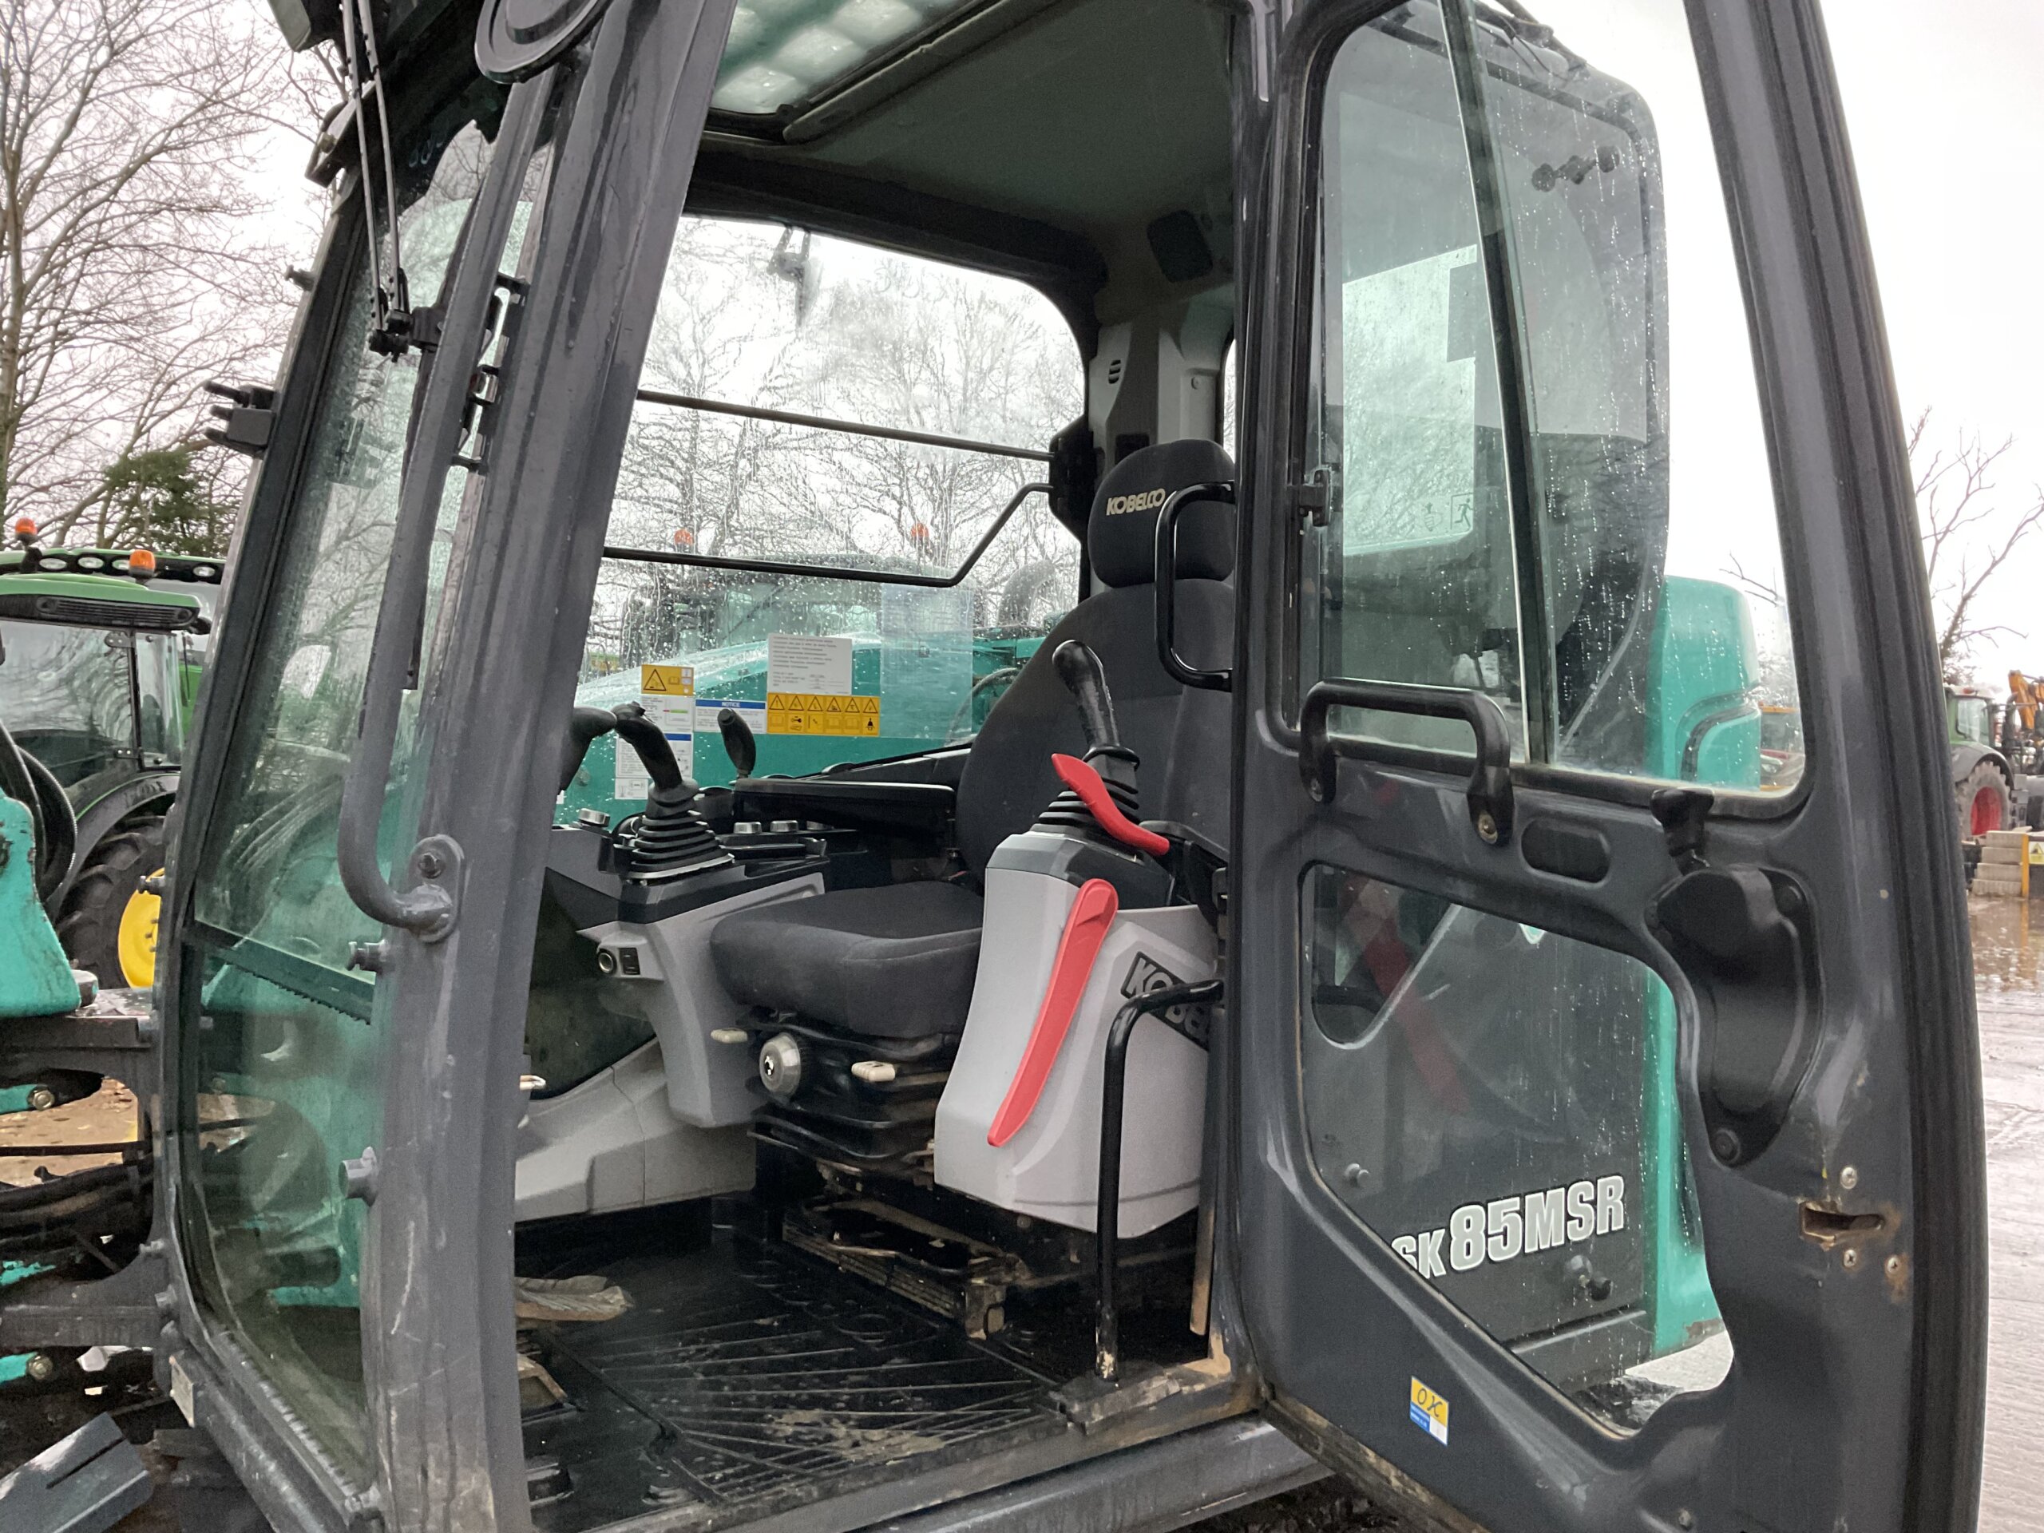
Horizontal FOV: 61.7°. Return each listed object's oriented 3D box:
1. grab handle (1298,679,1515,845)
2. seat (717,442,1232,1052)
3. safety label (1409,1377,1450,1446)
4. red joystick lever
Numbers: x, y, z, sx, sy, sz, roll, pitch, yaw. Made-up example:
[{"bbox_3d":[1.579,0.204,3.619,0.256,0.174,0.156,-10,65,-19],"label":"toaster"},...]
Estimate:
[{"bbox_3d":[0.367,-0.005,1.635,0.058,0.135,0.270,0,4,-24],"label":"grab handle"},{"bbox_3d":[-0.041,-0.087,2.342,0.740,0.795,0.510,0,0,-37],"label":"seat"},{"bbox_3d":[0.393,0.621,1.649,0.002,0.044,0.058,0,0,-24],"label":"safety label"},{"bbox_3d":[0.105,0.045,1.996,0.155,0.118,0.040,0,0,-37],"label":"red joystick lever"}]

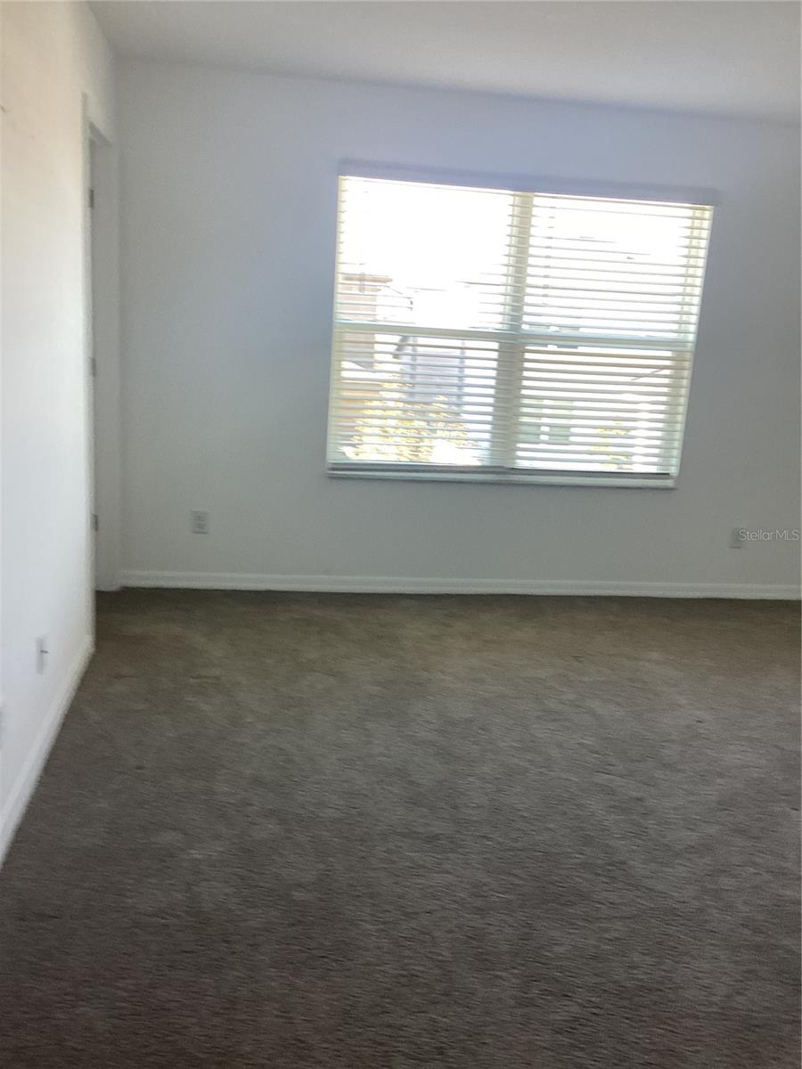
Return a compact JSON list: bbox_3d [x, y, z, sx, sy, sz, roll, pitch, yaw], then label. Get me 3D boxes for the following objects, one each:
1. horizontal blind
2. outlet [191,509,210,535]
[{"bbox_3d":[0.586,-0.969,4.785,1.860,1.430,0.100,1,14,-9],"label":"horizontal blind"},{"bbox_3d":[-0.998,-0.058,4.758,0.074,0.117,0.012,1,14,-9],"label":"outlet"}]

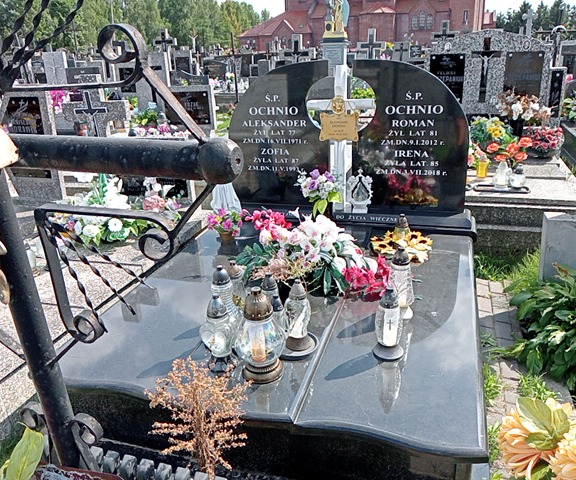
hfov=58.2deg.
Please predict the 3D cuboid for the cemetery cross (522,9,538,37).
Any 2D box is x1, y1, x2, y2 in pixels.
[{"bbox_3d":[6.558,-5.868,14.000,0.430,0.850,0.130,4,23,17],"label":"cemetery cross"}]

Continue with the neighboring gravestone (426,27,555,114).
[{"bbox_3d":[2.158,-1.810,5.625,1.274,0.868,0.150,4,22,17],"label":"neighboring gravestone"}]

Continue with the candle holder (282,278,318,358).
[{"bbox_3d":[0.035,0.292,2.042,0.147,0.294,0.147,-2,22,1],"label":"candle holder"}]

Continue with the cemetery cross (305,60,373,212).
[{"bbox_3d":[0.312,-0.579,3.036,0.382,0.847,0.088,4,23,17],"label":"cemetery cross"}]

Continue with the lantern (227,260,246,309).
[{"bbox_3d":[-0.226,0.227,2.256,0.103,0.281,0.103,4,23,17],"label":"lantern"}]

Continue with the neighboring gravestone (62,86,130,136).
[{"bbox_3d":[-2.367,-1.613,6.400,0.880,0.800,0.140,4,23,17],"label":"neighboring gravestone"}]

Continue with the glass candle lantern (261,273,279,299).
[{"bbox_3d":[-0.080,0.263,2.152,0.095,0.270,0.095,4,22,17],"label":"glass candle lantern"}]

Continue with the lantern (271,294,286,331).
[{"bbox_3d":[-0.046,0.310,2.159,0.078,0.181,0.078,-2,22,1],"label":"lantern"}]

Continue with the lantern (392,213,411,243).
[{"bbox_3d":[0.653,-0.057,2.963,0.098,0.197,0.098,4,22,17],"label":"lantern"}]

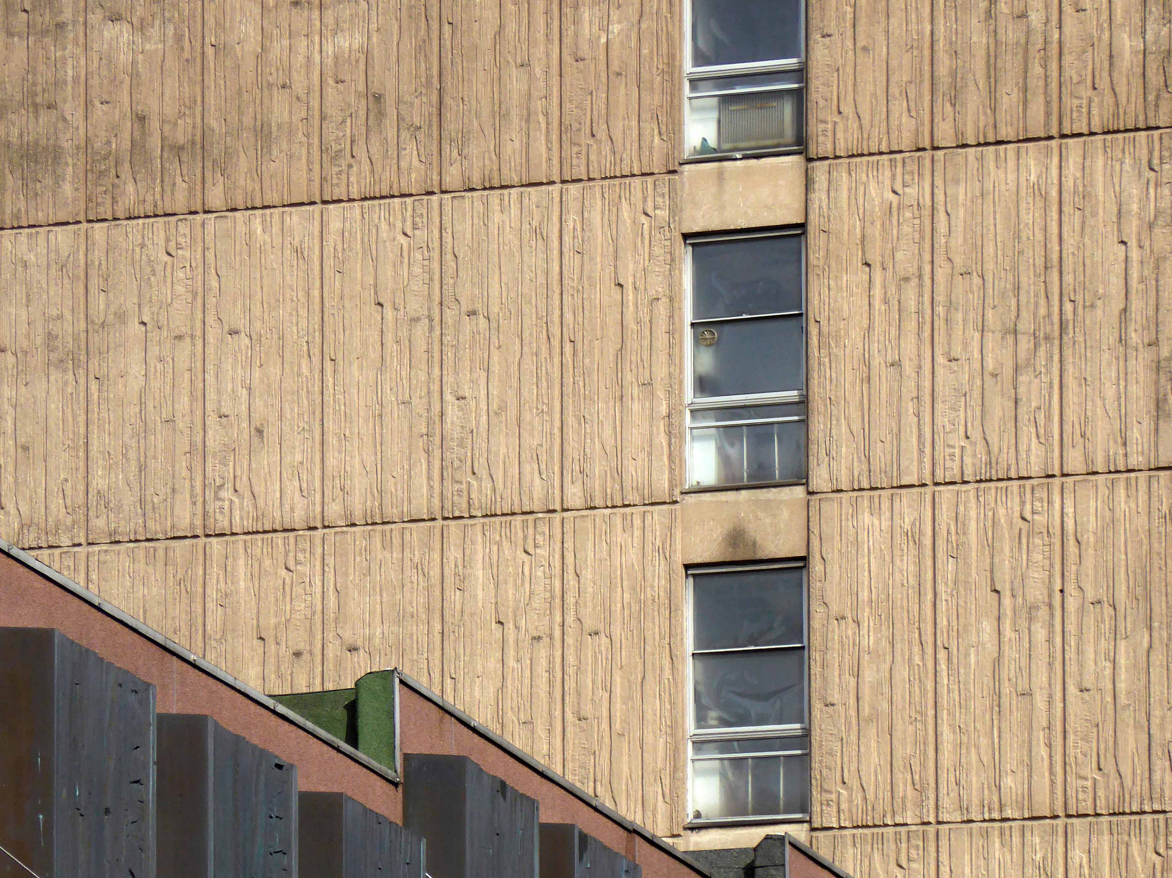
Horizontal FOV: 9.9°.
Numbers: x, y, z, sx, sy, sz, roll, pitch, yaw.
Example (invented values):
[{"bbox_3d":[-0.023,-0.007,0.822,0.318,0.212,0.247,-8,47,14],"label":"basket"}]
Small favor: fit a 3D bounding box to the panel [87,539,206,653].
[{"bbox_3d":[-3.807,2.292,58.448,1.092,2.800,0.120,-4,-10,23],"label":"panel"}]

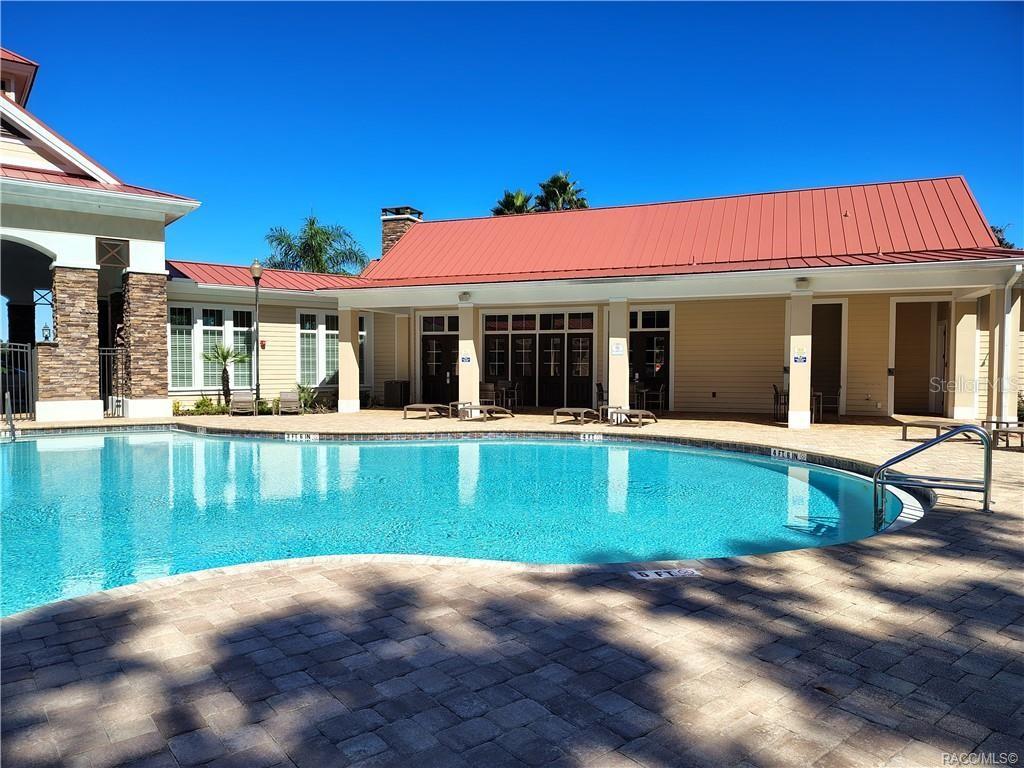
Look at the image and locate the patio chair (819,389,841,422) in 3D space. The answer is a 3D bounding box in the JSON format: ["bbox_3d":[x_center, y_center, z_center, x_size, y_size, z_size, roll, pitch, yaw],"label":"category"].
[{"bbox_3d":[8.549,0.493,19.170,0.600,0.860,0.570,1,2,22],"label":"patio chair"}]

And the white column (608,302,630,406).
[{"bbox_3d":[2.749,-0.586,17.980,0.450,3.080,0.450,1,2,22],"label":"white column"}]

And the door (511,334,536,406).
[{"bbox_3d":[0.402,-0.447,23.435,0.900,2.430,0.100,1,2,22],"label":"door"}]

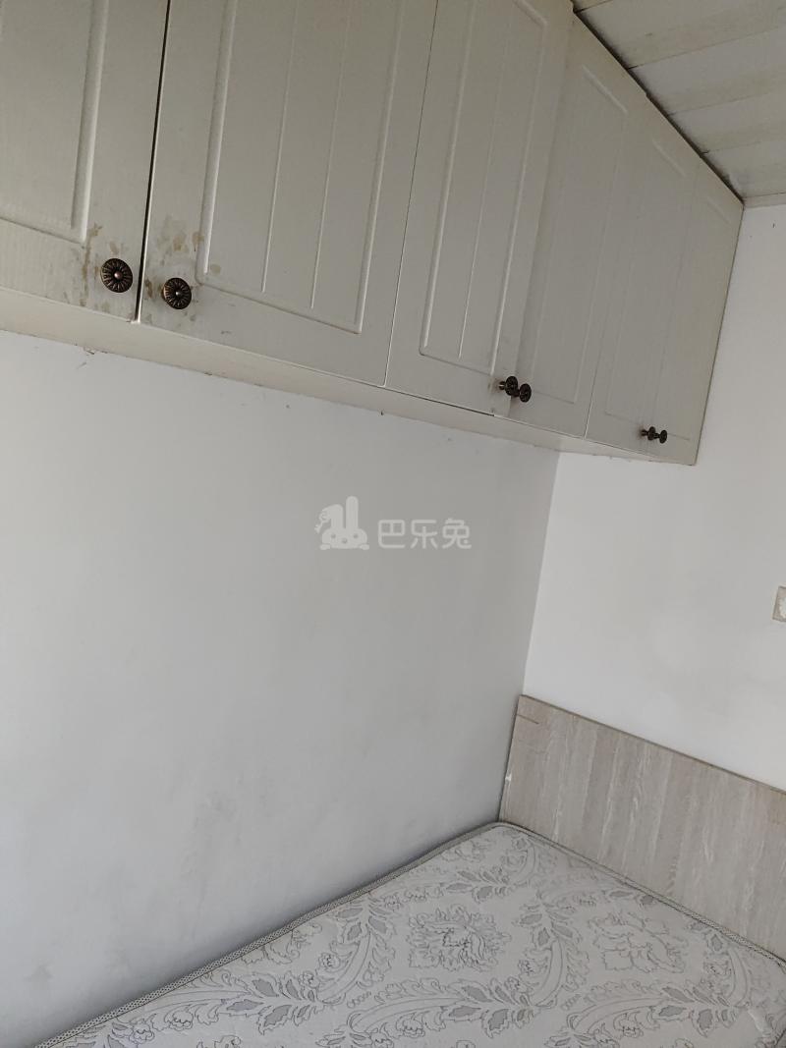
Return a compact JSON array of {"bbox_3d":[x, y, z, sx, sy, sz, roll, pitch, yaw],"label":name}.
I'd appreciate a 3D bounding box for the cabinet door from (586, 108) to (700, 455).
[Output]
[{"bbox_3d":[0.589,-0.547,1.633,0.030,0.737,0.342,13,7,42],"label":"cabinet door"}]

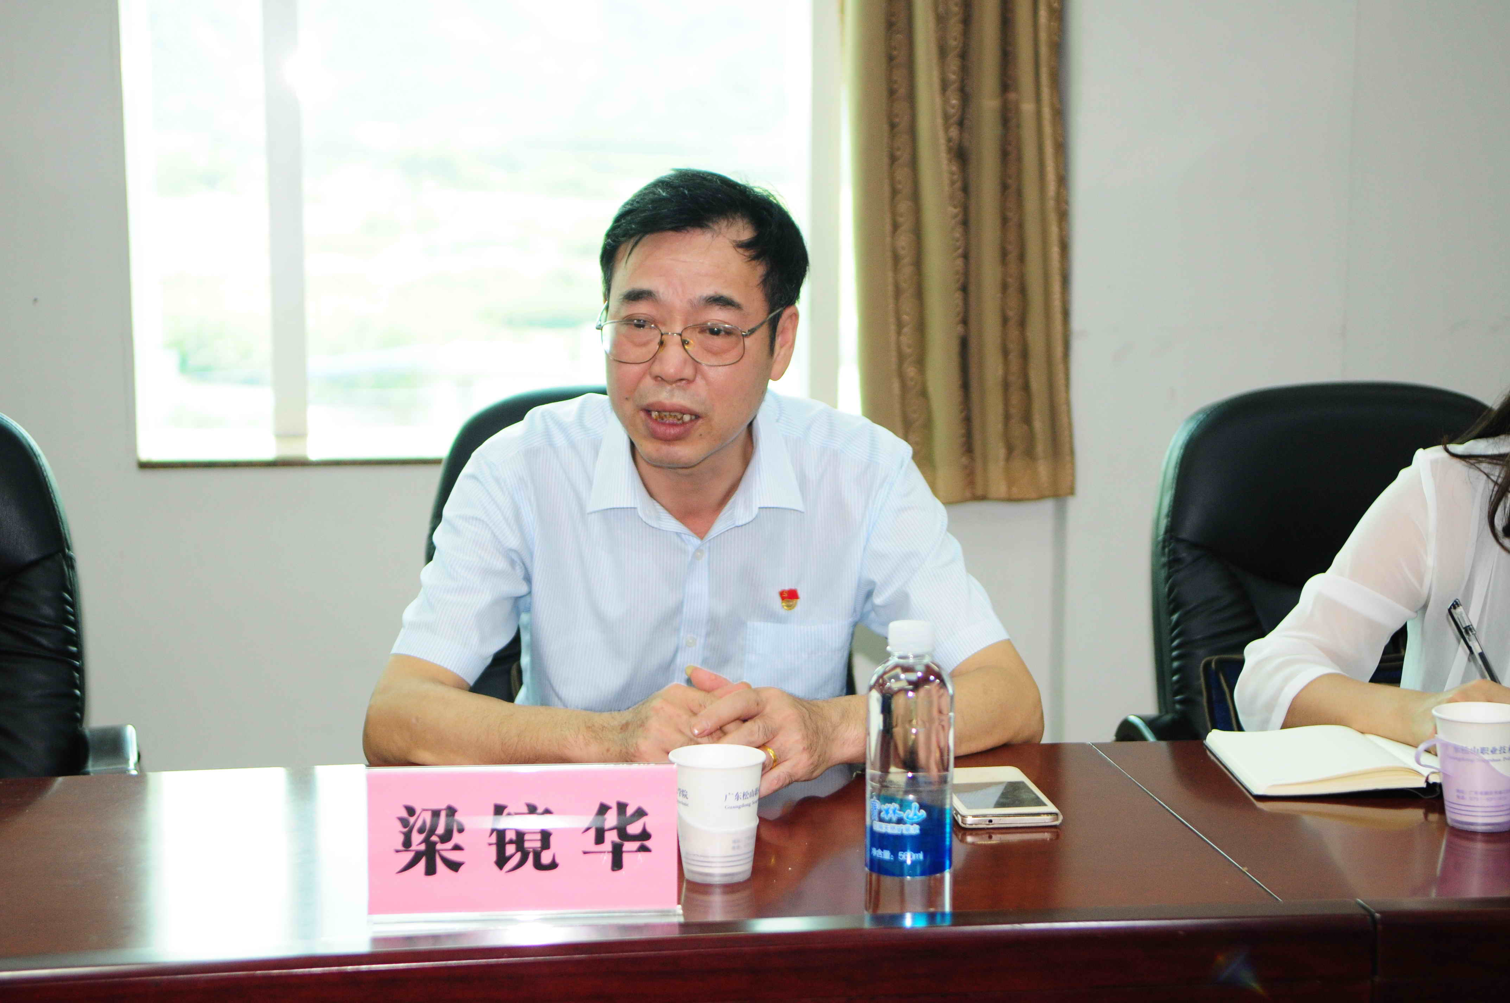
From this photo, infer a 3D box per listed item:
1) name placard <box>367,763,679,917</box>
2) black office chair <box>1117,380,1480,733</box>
[{"bbox_3d":[-0.167,0.240,2.028,0.224,0.110,0.055,-1,9,-3],"label":"name placard"},{"bbox_3d":[0.701,0.391,2.984,0.620,1.020,0.650,-1,9,-7],"label":"black office chair"}]

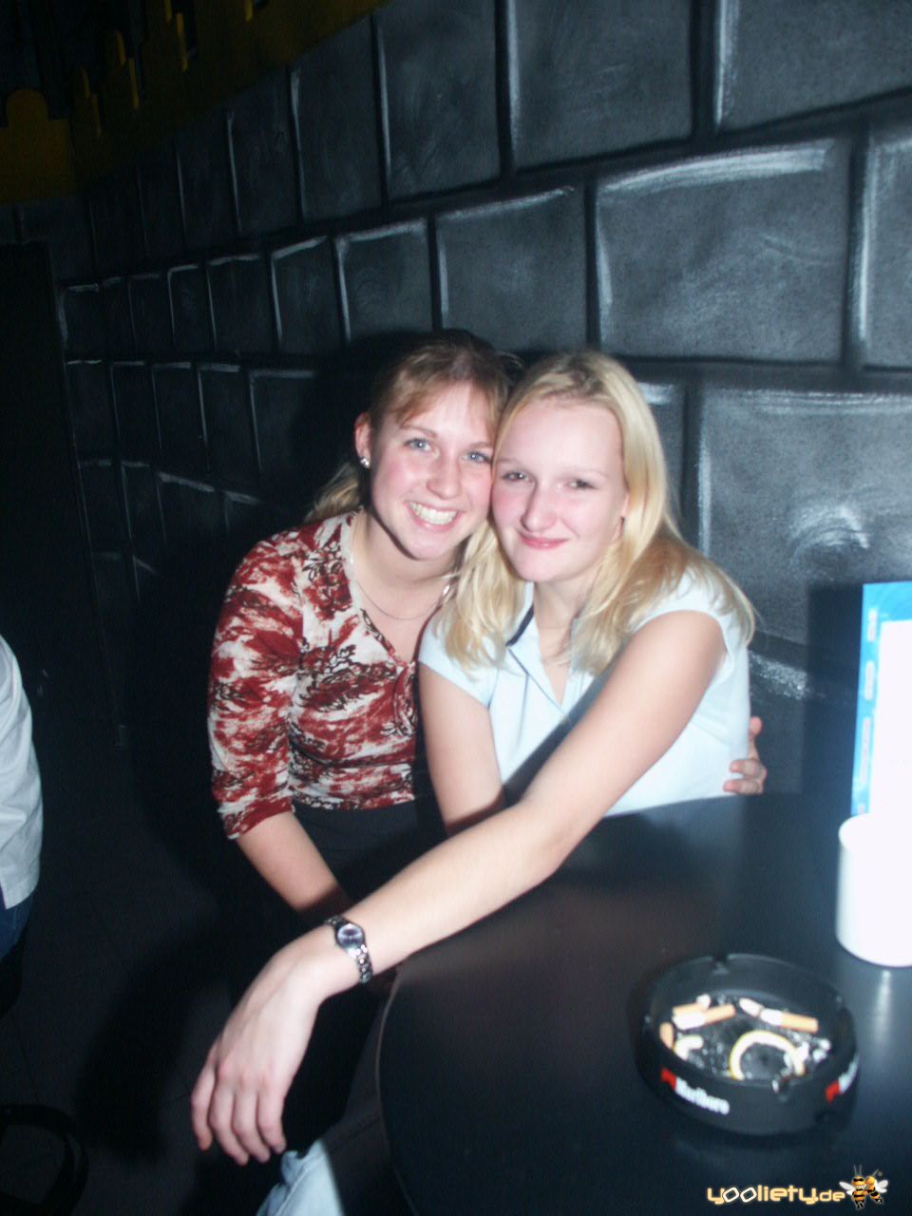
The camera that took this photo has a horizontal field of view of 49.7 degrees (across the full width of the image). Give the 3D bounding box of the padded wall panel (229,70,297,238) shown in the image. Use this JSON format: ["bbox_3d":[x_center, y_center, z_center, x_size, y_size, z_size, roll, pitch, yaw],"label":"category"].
[{"bbox_3d":[-0.351,-0.850,1.866,0.040,0.255,0.257,-14,20,-32],"label":"padded wall panel"}]

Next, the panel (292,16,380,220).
[{"bbox_3d":[-0.184,-0.796,1.633,0.040,0.261,0.265,-14,20,-32],"label":"panel"}]

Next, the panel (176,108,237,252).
[{"bbox_3d":[-0.518,-0.904,2.099,0.040,0.247,0.265,-14,20,-32],"label":"panel"}]

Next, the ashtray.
[{"bbox_3d":[0.200,0.293,0.682,0.147,0.033,0.147,-3,16,1],"label":"ashtray"}]

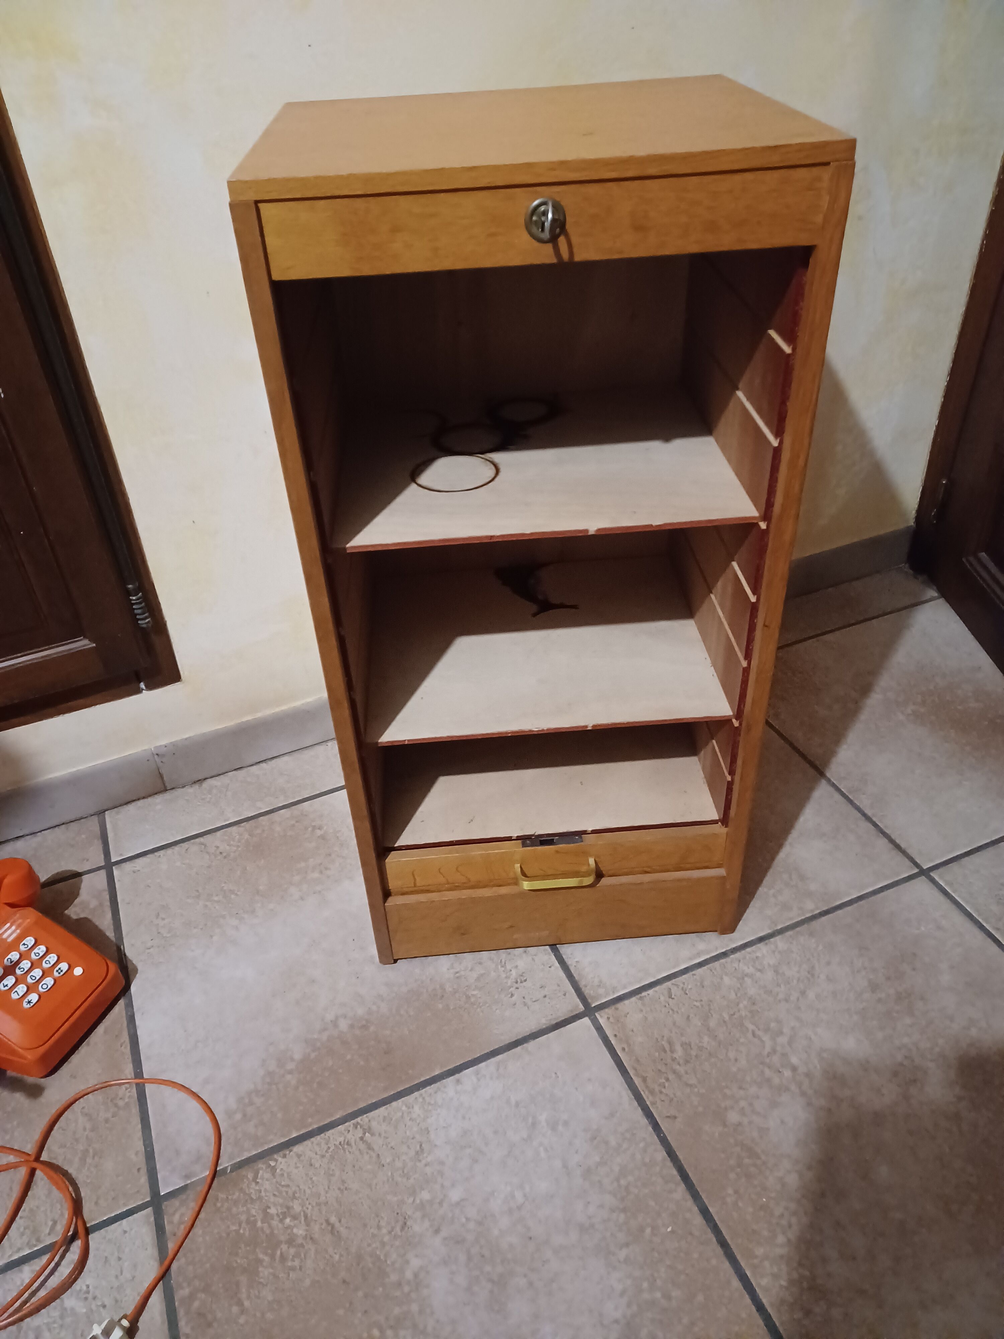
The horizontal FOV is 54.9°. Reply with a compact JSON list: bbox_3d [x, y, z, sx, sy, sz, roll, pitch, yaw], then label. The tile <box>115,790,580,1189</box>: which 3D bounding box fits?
[{"bbox_3d":[-0.203,0.311,1.133,0.446,0.010,0.446,-17,39,-17],"label":"tile"}]

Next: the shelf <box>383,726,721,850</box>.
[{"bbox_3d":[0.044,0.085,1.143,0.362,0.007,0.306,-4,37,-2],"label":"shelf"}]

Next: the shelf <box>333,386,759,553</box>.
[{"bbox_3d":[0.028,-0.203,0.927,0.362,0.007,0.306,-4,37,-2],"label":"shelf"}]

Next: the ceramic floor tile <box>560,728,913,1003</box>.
[{"bbox_3d":[0.210,0.187,1.267,0.446,0.010,0.446,-17,39,-17],"label":"ceramic floor tile"}]

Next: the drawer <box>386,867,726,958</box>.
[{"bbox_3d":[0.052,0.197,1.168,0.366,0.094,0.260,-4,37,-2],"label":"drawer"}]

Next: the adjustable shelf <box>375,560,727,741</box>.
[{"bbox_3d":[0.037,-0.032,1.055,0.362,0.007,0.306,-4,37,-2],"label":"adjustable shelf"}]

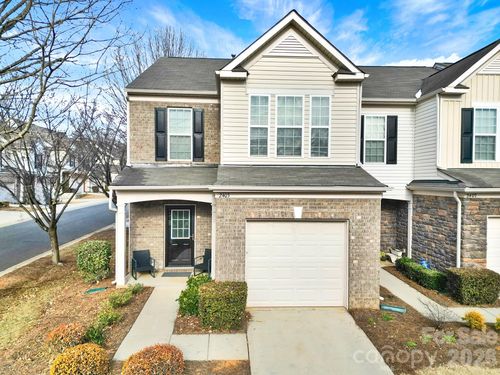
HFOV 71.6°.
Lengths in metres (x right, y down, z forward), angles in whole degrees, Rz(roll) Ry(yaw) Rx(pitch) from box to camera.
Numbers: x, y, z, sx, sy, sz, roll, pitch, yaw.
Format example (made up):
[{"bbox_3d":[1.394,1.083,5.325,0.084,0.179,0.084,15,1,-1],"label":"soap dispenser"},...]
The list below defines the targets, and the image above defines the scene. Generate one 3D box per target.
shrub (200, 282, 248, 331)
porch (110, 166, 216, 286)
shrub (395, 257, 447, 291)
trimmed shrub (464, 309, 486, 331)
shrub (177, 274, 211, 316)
[{"bbox_3d":[-0.602,2.603,7.753,1.020,0.820,0.680,1,0,-3],"label":"shrub"},{"bbox_3d":[-2.381,1.039,10.274,2.740,3.410,2.120,1,0,-3],"label":"porch"},{"bbox_3d":[5.528,2.701,11.235,0.530,0.430,2.550,1,0,-3],"label":"shrub"},{"bbox_3d":[4.864,2.859,7.490,0.450,0.420,0.450,1,0,-3],"label":"trimmed shrub"},{"bbox_3d":[-1.361,2.589,8.399,0.720,0.650,1.000,1,0,-3],"label":"shrub"}]

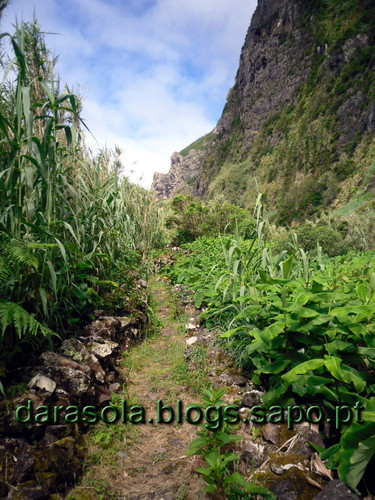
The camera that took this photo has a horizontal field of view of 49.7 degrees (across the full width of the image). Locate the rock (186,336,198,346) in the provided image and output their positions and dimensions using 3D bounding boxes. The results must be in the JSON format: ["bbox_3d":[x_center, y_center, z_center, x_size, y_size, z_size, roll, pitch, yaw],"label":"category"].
[{"bbox_3d":[0.087,1.584,7.000,0.210,0.130,0.180,0,2,0],"label":"rock"}]

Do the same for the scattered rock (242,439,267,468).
[{"bbox_3d":[0.489,1.484,2.950,0.180,0.160,0.170,0,2,0],"label":"scattered rock"}]

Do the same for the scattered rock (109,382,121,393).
[{"bbox_3d":[-0.830,1.564,4.600,0.140,0.090,0.120,0,2,0],"label":"scattered rock"}]

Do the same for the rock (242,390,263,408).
[{"bbox_3d":[0.599,1.368,3.700,0.180,0.135,0.145,0,1,0],"label":"rock"}]

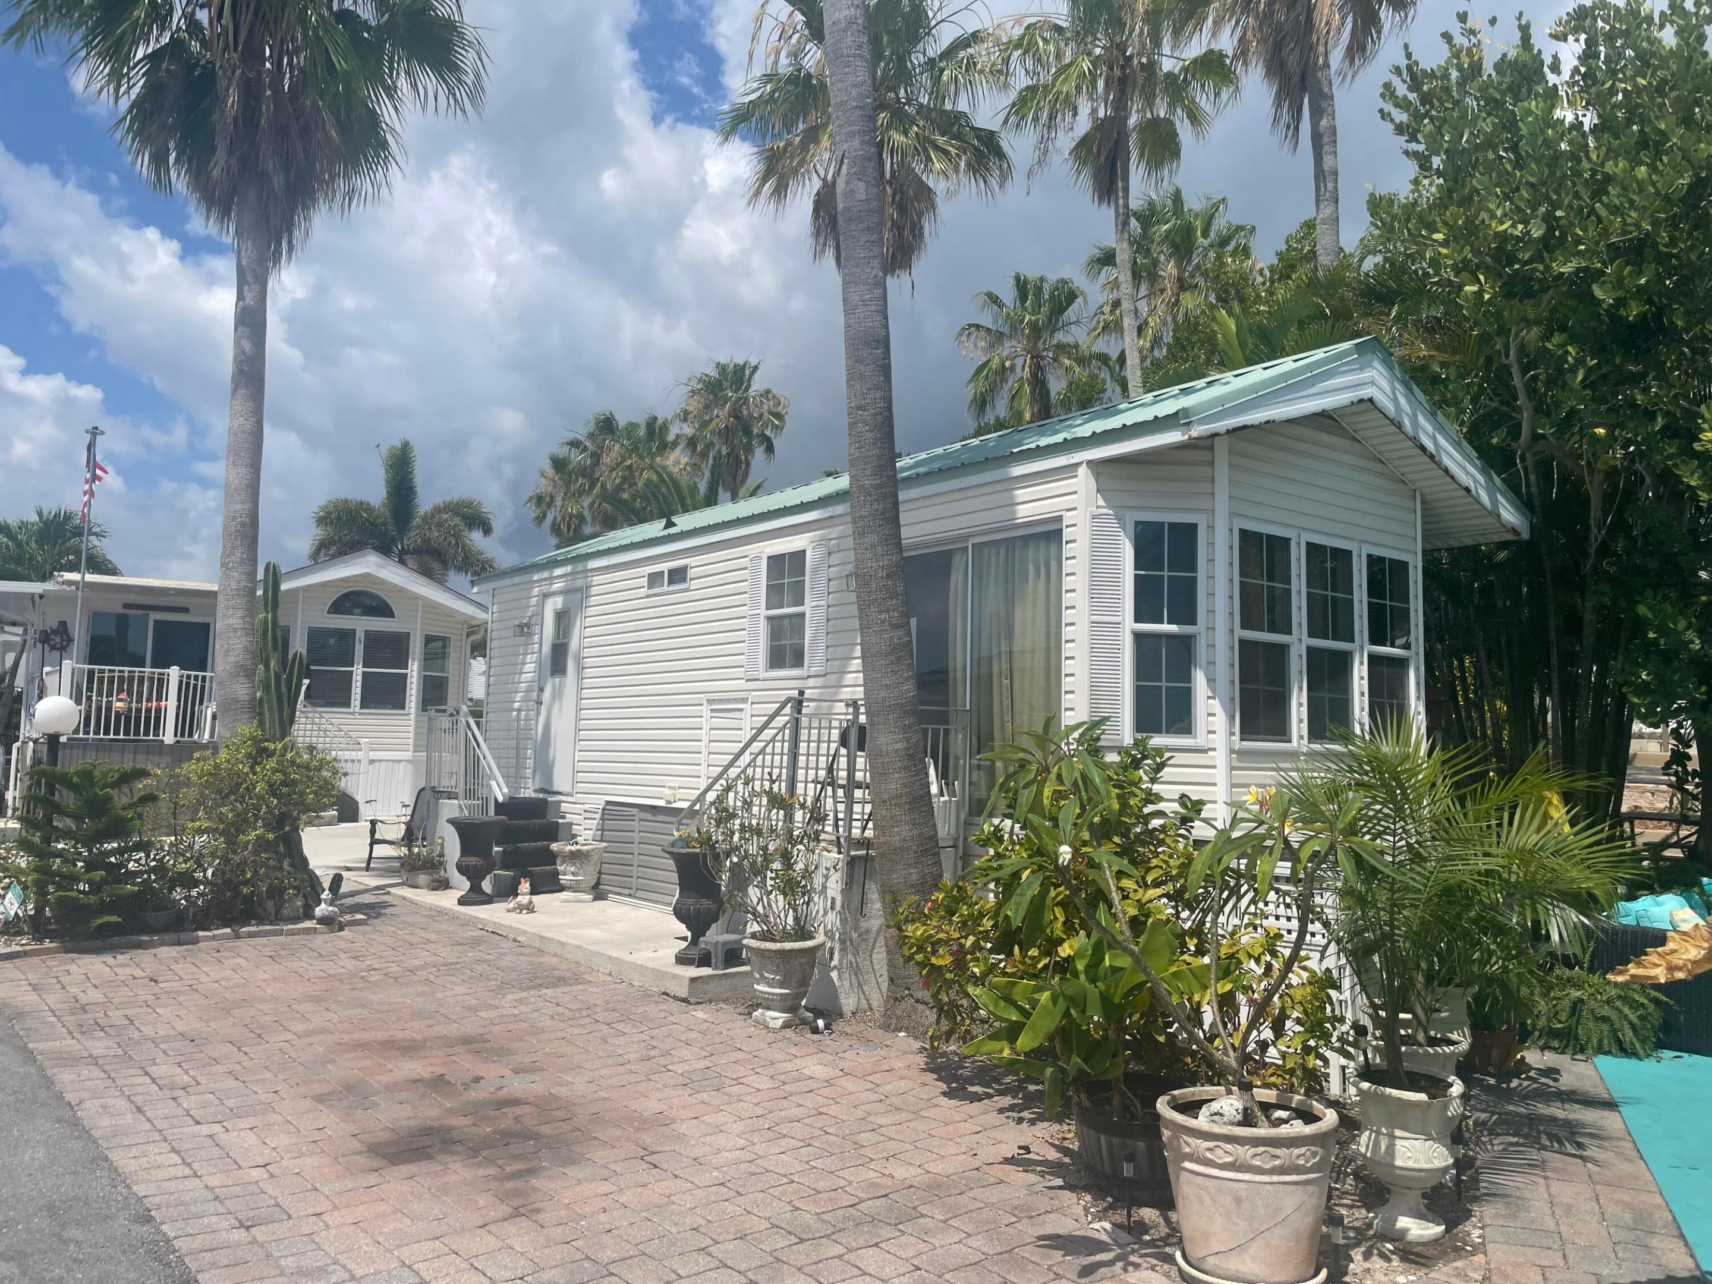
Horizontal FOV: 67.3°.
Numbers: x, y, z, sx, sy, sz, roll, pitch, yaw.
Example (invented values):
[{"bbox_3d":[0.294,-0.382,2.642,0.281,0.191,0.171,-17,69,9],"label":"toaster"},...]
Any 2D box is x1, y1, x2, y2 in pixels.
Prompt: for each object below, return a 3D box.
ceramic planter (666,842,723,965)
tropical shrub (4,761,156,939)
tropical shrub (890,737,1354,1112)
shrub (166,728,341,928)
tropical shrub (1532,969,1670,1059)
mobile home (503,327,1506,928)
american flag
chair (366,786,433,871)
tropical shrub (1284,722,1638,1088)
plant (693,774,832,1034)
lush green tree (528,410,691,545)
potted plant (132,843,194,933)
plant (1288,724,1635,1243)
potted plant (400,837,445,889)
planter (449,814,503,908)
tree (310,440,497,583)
[{"bbox_3d":[-0.982,1.616,8.034,0.441,0.751,0.441,2,-5,-7],"label":"ceramic planter"},{"bbox_3d":[-5.590,1.467,9.300,1.000,1.260,1.000,5,-7,-30],"label":"tropical shrub"},{"bbox_3d":[1.103,1.153,5.371,1.800,1.589,1.300,0,-5,11],"label":"tropical shrub"},{"bbox_3d":[-4.612,1.375,9.850,1.270,1.480,1.200,4,-6,-25],"label":"shrub"},{"bbox_3d":[3.895,1.912,6.753,0.708,0.408,0.650,-2,-6,30],"label":"tropical shrub"},{"bbox_3d":[0.210,0.375,11.847,3.940,4.067,9.869,5,-6,-38],"label":"mobile home"},{"bbox_3d":[-9.469,-1.991,16.000,0.360,1.050,0.300,5,-7,-31],"label":"american flag"},{"bbox_3d":[-4.723,1.926,13.518,0.600,0.930,0.660,-3,-6,38],"label":"chair"},{"bbox_3d":[2.020,0.808,4.400,1.150,1.180,1.100,-1,-6,25],"label":"tropical shrub"},{"bbox_3d":[-0.507,1.400,7.073,0.745,1.331,0.700,1,-5,-4],"label":"plant"},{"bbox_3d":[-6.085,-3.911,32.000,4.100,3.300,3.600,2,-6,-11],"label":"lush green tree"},{"bbox_3d":[-5.108,1.799,9.502,0.453,0.664,0.450,4,-6,-28],"label":"potted plant"},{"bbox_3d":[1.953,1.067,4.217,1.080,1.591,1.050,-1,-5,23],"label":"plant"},{"bbox_3d":[-4.109,2.089,12.200,0.410,0.480,0.400,3,-6,-18],"label":"potted plant"},{"bbox_3d":[-3.252,1.856,11.000,0.480,0.760,0.480,3,-6,-16],"label":"planter"},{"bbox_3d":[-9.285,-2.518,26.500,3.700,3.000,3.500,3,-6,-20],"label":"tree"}]

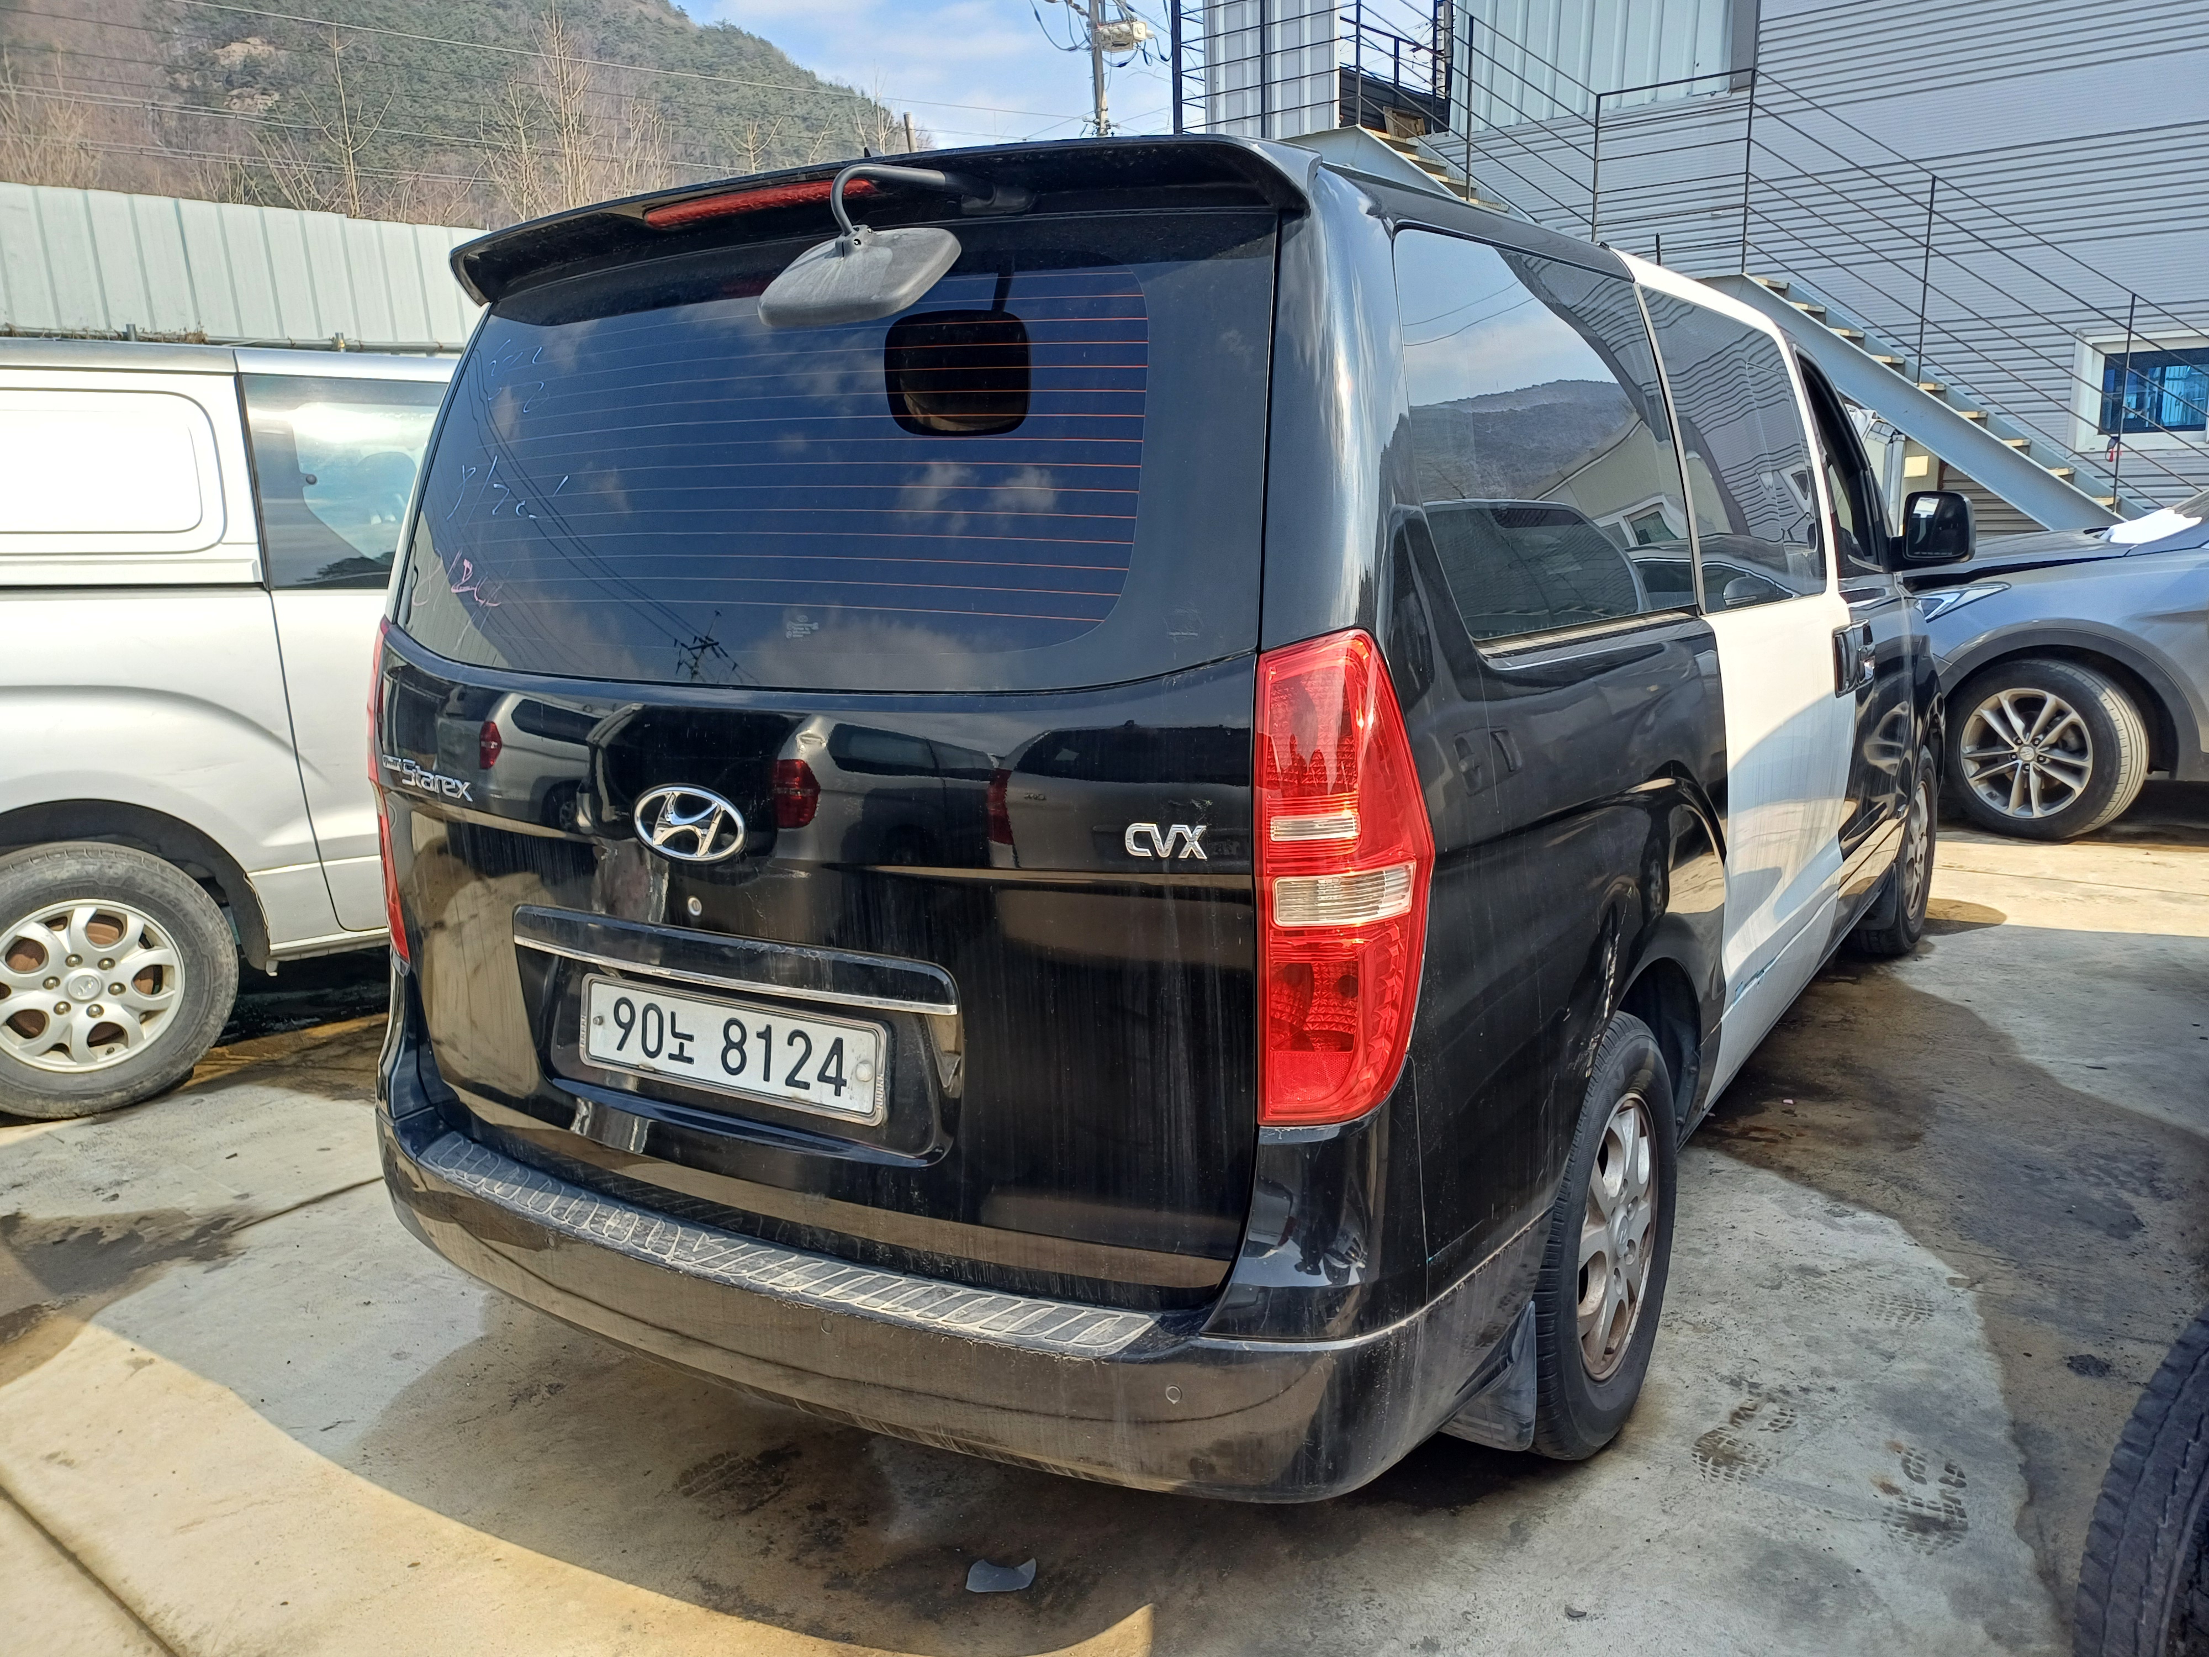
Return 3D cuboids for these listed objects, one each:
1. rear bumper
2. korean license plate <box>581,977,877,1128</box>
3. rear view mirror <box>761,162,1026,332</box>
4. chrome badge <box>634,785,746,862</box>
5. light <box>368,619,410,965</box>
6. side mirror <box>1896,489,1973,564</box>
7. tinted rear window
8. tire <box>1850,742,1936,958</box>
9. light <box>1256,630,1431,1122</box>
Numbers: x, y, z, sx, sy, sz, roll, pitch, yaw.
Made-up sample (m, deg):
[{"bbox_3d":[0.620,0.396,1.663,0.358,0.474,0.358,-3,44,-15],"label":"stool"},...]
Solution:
[{"bbox_3d":[-0.383,0.606,2.319,1.908,0.289,0.599,4,13,33],"label":"rear bumper"},{"bbox_3d":[-0.502,0.284,2.098,0.548,0.120,0.025,4,3,33],"label":"korean license plate"},{"bbox_3d":[-0.201,-0.645,1.765,0.213,0.193,0.365,4,13,33],"label":"rear view mirror"},{"bbox_3d":[-0.530,-0.005,2.042,0.198,0.100,0.020,4,3,33],"label":"chrome badge"},{"bbox_3d":[-1.166,-0.047,2.596,0.183,0.538,0.173,4,13,33],"label":"light"},{"bbox_3d":[2.338,-0.845,4.488,0.193,0.223,0.122,4,13,33],"label":"side mirror"},{"bbox_3d":[-0.457,-0.485,2.080,1.533,0.589,0.132,4,-7,33],"label":"tinted rear window"},{"bbox_3d":[2.554,0.063,5.223,0.223,0.711,0.711,4,13,33],"label":"tire"},{"bbox_3d":[0.254,0.058,1.678,0.183,0.538,0.173,4,13,33],"label":"light"}]

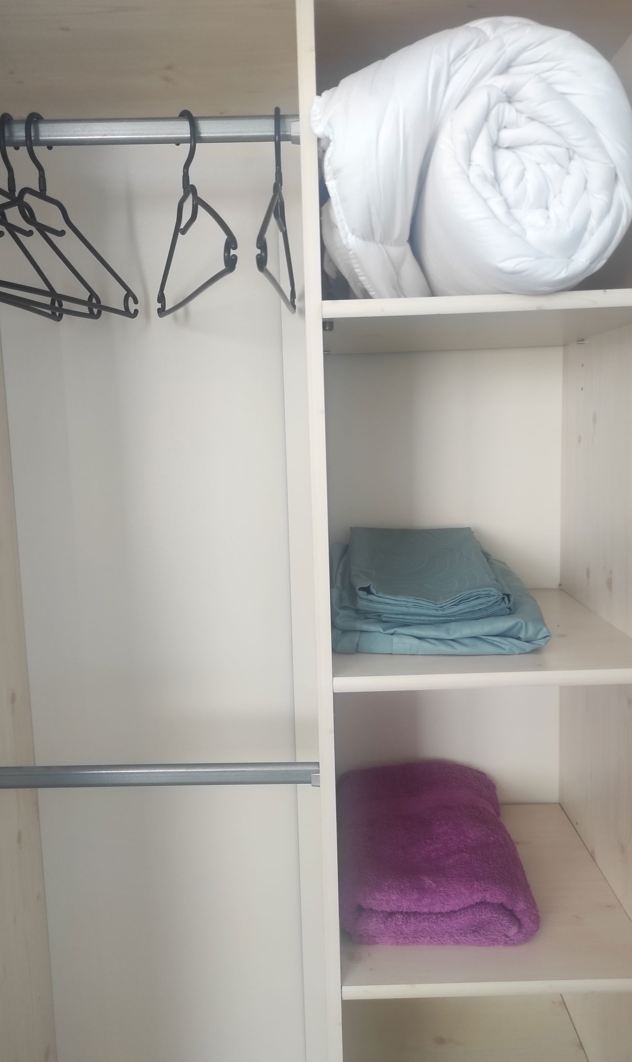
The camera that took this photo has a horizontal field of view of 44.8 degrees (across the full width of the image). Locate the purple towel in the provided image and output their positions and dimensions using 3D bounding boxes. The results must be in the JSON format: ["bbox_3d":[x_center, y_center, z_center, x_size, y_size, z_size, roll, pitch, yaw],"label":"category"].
[{"bbox_3d":[0.177,0.487,1.206,0.279,0.101,0.356,-2,8,1],"label":"purple towel"}]

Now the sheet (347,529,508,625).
[{"bbox_3d":[0.161,0.054,1.133,0.207,0.043,0.255,-2,21,1],"label":"sheet"}]

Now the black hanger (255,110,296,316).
[{"bbox_3d":[-0.053,-0.454,1.059,0.016,0.255,0.409,-1,8,4],"label":"black hanger"}]

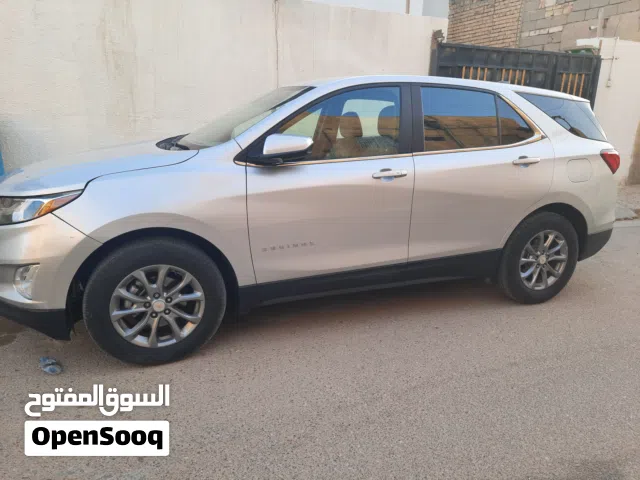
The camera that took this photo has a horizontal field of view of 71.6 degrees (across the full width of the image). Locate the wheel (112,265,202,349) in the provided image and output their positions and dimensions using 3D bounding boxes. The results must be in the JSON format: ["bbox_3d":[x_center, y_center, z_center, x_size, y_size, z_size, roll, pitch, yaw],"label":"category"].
[{"bbox_3d":[-0.872,0.328,2.401,0.465,0.465,0.180,-4,17,-22],"label":"wheel"}]

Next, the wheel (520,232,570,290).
[{"bbox_3d":[1.654,0.134,3.404,0.465,0.465,0.180,-4,17,-22],"label":"wheel"}]

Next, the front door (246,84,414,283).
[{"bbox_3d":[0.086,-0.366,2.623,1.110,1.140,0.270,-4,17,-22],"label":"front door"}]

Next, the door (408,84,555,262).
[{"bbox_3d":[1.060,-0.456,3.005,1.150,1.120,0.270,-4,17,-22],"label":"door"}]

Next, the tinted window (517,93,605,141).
[{"bbox_3d":[1.821,-0.912,3.300,0.880,0.350,0.100,-6,-4,-26],"label":"tinted window"}]

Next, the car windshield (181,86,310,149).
[{"bbox_3d":[-0.612,-0.849,3.062,0.840,0.110,1.420,-34,26,-10],"label":"car windshield"}]

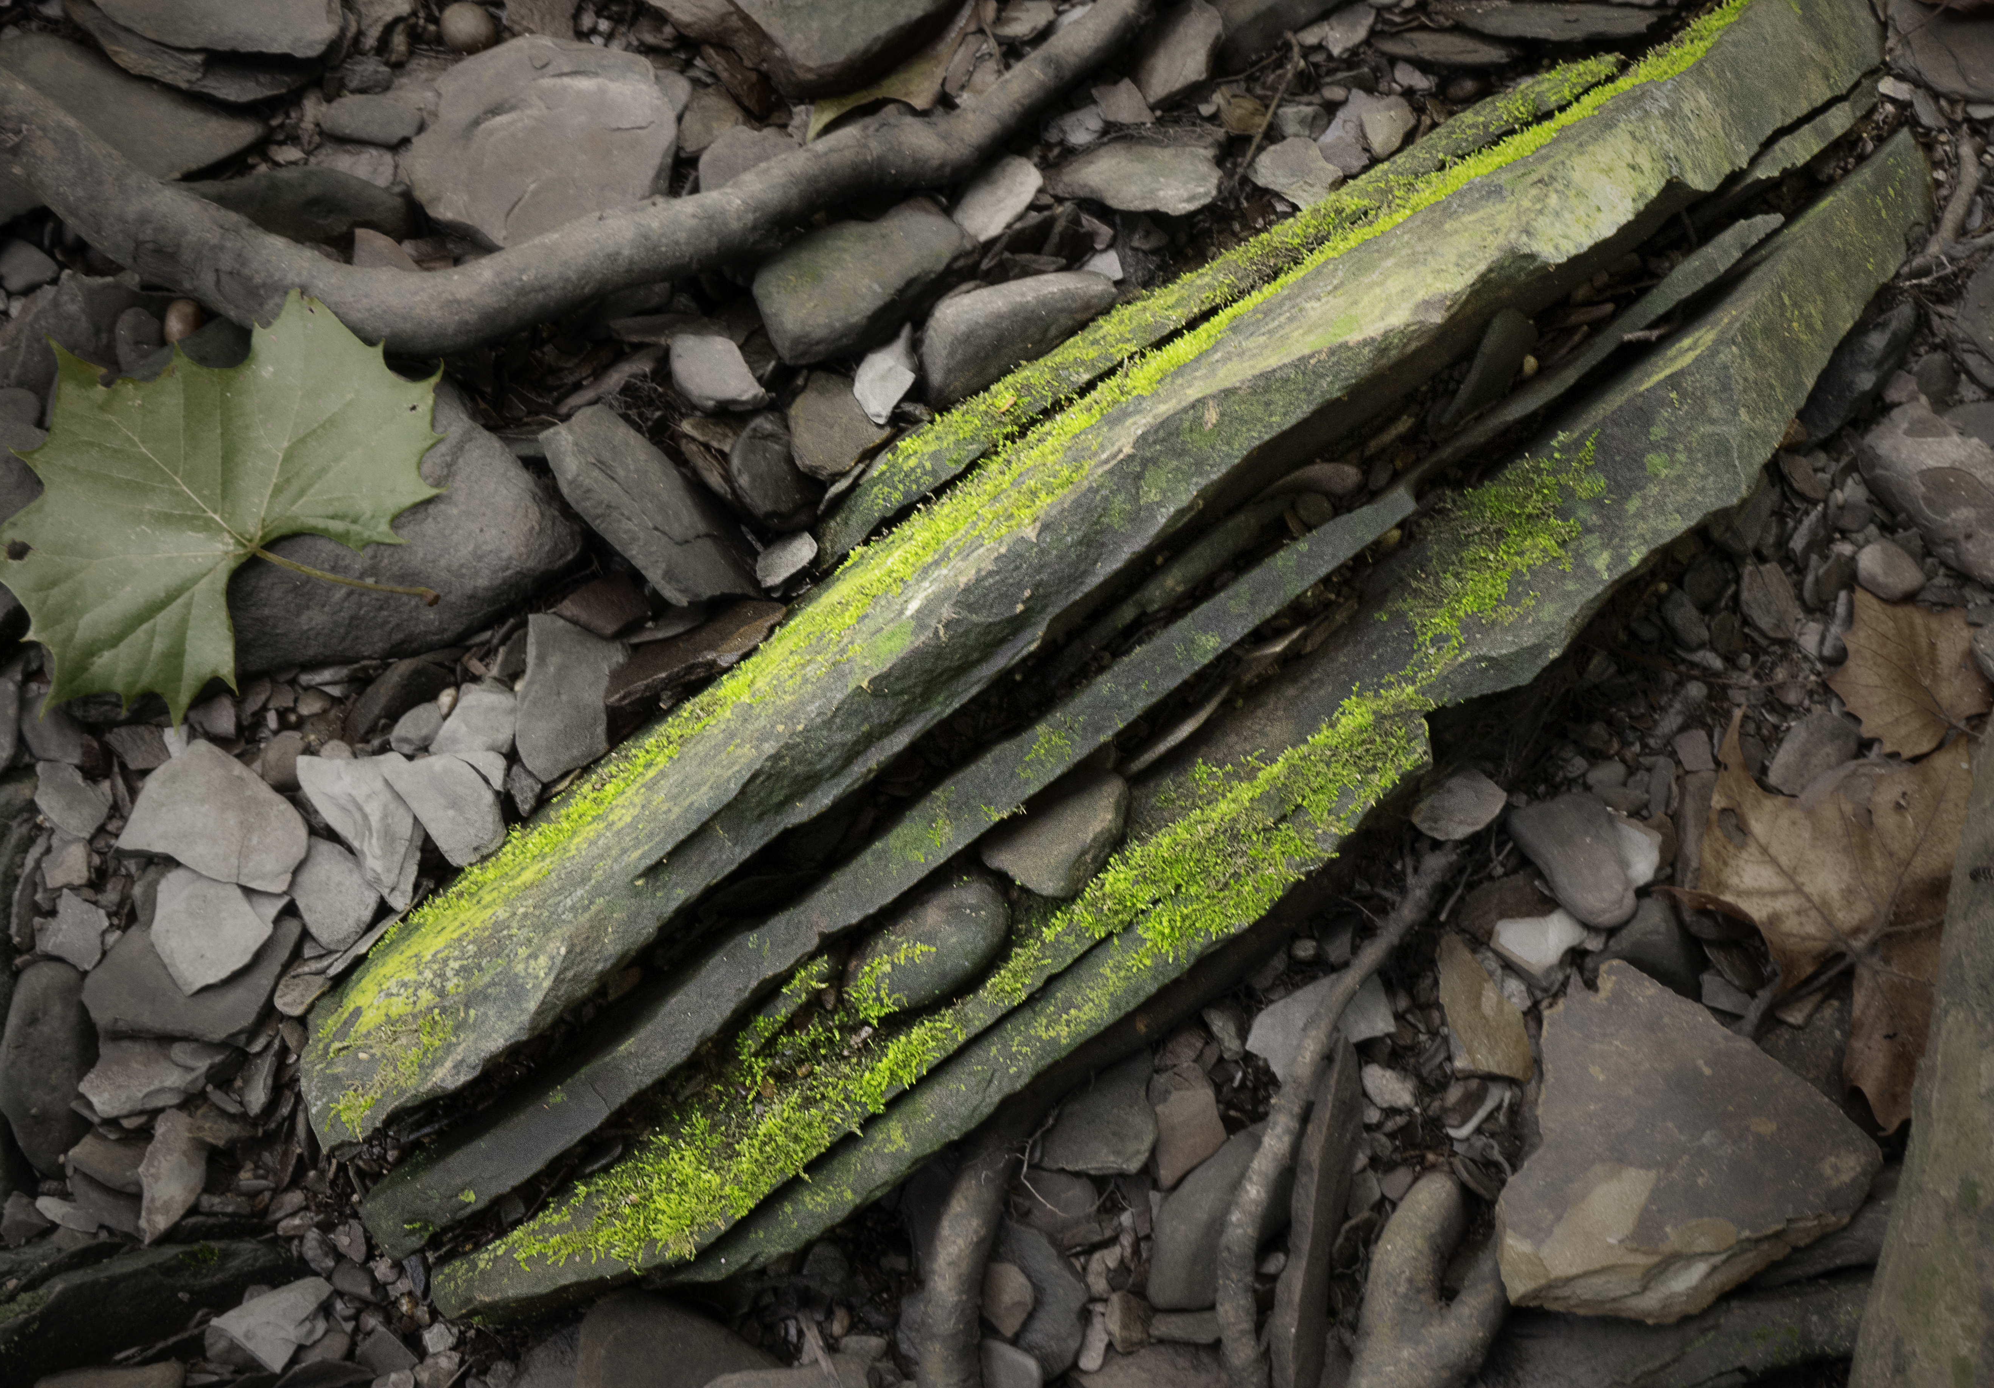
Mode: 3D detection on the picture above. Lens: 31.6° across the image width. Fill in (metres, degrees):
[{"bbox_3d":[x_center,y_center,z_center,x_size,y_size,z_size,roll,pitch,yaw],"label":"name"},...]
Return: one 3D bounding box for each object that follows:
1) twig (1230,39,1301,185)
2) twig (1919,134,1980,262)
[{"bbox_3d":[0.118,-0.252,1.526,0.014,0.020,0.094,15,59,9],"label":"twig"},{"bbox_3d":[0.409,-0.209,1.504,0.013,0.011,0.072,18,60,11],"label":"twig"}]

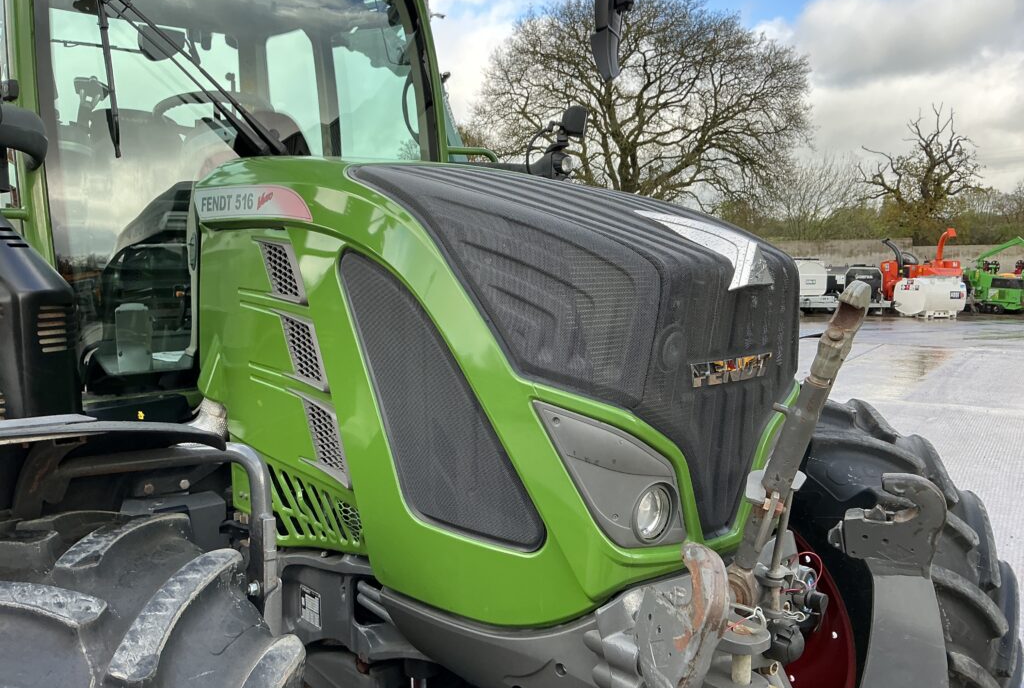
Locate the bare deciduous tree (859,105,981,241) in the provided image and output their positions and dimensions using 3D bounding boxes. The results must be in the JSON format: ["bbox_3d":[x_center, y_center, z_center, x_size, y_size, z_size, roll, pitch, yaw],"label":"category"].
[{"bbox_3d":[25.934,-9.558,53.300,7.954,11.429,7.556,0,6,0],"label":"bare deciduous tree"}]

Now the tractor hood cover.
[{"bbox_3d":[0.117,-0.072,2.401,0.820,1.010,1.270,-5,8,-42],"label":"tractor hood cover"}]

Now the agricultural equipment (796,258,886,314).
[{"bbox_3d":[9.859,-1.762,25.253,2.993,1.680,1.946,0,6,0],"label":"agricultural equipment"}]

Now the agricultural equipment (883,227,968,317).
[{"bbox_3d":[12.112,-2.127,24.511,2.495,2.558,1.996,0,6,0],"label":"agricultural equipment"}]

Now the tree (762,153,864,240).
[{"bbox_3d":[15.730,-6.367,43.577,5.418,7.077,5.147,0,6,0],"label":"tree"}]

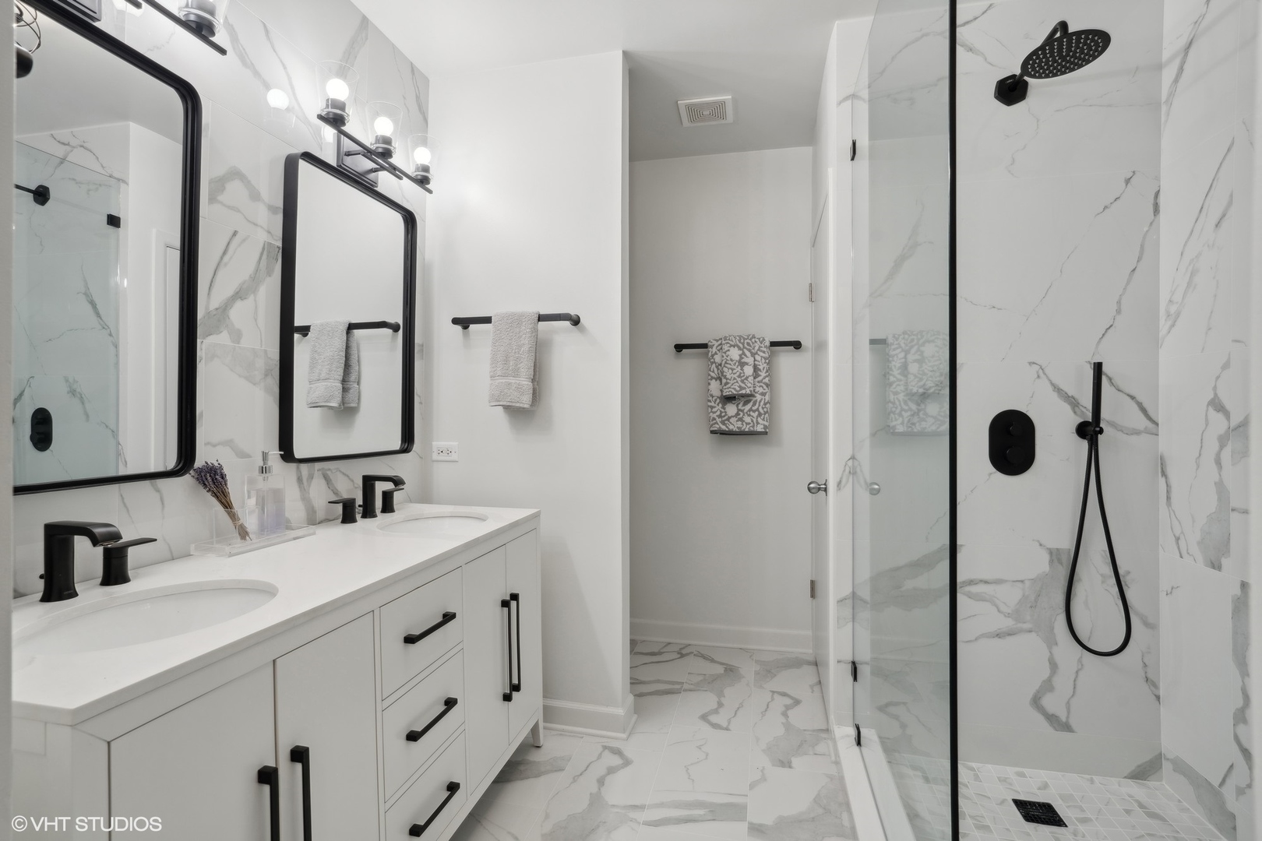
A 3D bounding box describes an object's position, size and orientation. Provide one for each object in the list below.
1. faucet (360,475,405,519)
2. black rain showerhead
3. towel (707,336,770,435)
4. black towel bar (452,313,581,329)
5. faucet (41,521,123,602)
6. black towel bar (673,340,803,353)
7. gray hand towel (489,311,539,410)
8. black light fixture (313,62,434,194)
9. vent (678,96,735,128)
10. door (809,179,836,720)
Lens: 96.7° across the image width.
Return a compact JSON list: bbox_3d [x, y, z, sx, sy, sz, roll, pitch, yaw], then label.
[{"bbox_3d":[-0.867,0.264,1.955,0.145,0.148,0.054,0,0,13],"label":"faucet"},{"bbox_3d":[1.237,-1.076,1.688,0.203,0.136,0.419,0,0,13],"label":"black rain showerhead"},{"bbox_3d":[0.557,-0.183,2.897,0.312,0.509,0.090,0,0,13],"label":"towel"},{"bbox_3d":[-0.454,-0.385,2.191,0.516,0.043,0.074,0,0,13],"label":"black towel bar"},{"bbox_3d":[-1.066,0.272,1.090,0.145,0.148,0.052,0,0,13],"label":"faucet"},{"bbox_3d":[0.552,-0.381,2.917,0.656,0.044,0.075,0,0,13],"label":"black towel bar"},{"bbox_3d":[-0.443,-0.231,2.176,0.207,0.375,0.077,0,0,13],"label":"gray hand towel"},{"bbox_3d":[-0.884,-0.980,1.962,0.169,0.220,0.595,0,0,13],"label":"black light fixture"},{"bbox_3d":[0.345,-1.397,2.562,0.234,0.020,0.222,0,0,13],"label":"vent"},{"bbox_3d":[0.864,0.151,2.494,0.040,2.080,0.705,0,0,13],"label":"door"}]

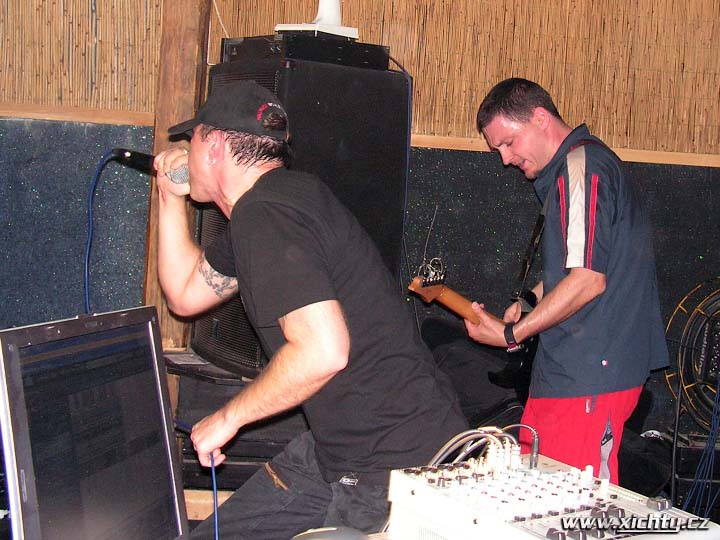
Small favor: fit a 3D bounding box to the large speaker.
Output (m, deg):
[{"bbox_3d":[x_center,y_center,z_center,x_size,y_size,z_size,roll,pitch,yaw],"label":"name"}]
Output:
[{"bbox_3d":[-0.232,-0.224,3.480,0.560,1.110,0.560,-1,8,-37],"label":"large speaker"}]

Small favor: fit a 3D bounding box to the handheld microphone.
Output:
[{"bbox_3d":[-0.439,-0.219,1.980,0.190,0.052,0.052,21,0,20],"label":"handheld microphone"}]

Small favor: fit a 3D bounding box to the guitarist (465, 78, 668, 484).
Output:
[{"bbox_3d":[0.500,0.386,2.395,0.540,1.720,0.550,5,7,6],"label":"guitarist"}]

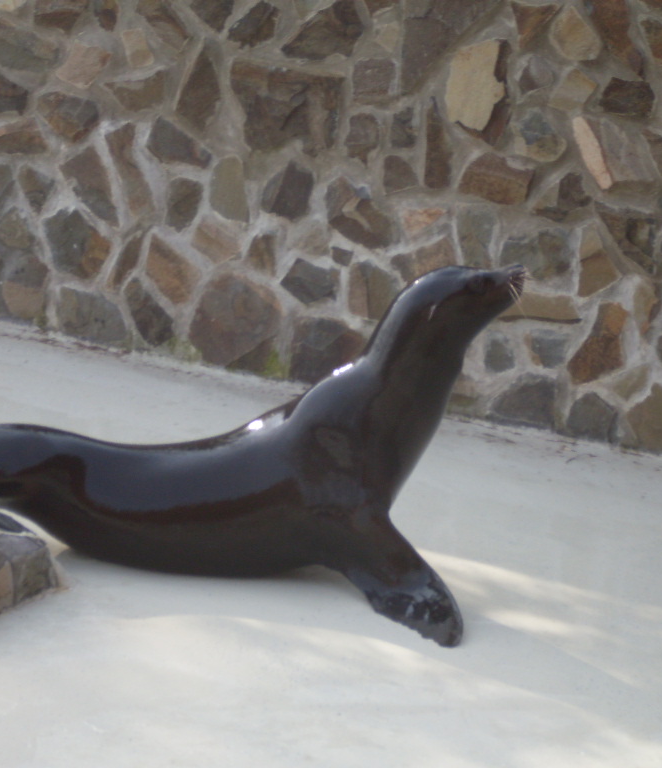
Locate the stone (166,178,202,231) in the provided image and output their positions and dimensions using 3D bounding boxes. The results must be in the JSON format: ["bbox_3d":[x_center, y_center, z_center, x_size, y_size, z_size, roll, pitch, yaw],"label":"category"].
[{"bbox_3d":[-0.403,-0.504,9.400,0.112,0.145,0.052,11,20,26],"label":"stone"}]

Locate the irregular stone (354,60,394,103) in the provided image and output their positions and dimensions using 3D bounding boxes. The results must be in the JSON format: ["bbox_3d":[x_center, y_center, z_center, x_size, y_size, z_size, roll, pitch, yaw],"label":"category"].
[{"bbox_3d":[0.118,-0.822,9.166,0.123,0.124,0.068,11,19,28],"label":"irregular stone"}]

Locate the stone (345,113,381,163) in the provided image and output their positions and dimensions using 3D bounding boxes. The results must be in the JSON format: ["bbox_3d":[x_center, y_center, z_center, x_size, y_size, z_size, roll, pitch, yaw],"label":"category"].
[{"bbox_3d":[0.086,-0.671,9.224,0.100,0.130,0.055,11,19,28],"label":"stone"}]

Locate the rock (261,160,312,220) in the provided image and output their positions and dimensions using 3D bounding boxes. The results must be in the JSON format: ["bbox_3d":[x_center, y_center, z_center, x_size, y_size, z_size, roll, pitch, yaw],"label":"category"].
[{"bbox_3d":[-0.106,-0.546,9.402,0.179,0.182,0.090,11,20,33],"label":"rock"}]

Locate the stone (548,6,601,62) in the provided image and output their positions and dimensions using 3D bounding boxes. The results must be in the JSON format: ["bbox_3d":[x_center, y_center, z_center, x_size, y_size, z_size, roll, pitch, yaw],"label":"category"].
[{"bbox_3d":[0.640,-0.920,8.829,0.146,0.145,0.080,11,19,28],"label":"stone"}]

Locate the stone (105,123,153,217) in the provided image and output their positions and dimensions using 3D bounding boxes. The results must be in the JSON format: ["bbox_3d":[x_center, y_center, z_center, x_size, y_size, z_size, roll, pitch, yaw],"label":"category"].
[{"bbox_3d":[-0.554,-0.606,9.460,0.152,0.262,0.071,11,20,26],"label":"stone"}]

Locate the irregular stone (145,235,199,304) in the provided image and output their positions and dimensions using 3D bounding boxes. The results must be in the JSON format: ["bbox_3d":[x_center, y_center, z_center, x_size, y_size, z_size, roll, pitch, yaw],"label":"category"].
[{"bbox_3d":[-0.439,-0.329,9.705,0.192,0.195,0.090,11,20,33],"label":"irregular stone"}]

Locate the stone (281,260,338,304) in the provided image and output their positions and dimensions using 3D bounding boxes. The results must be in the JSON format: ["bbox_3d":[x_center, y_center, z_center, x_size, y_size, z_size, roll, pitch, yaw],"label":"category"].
[{"bbox_3d":[-0.060,-0.286,9.421,0.168,0.127,0.070,11,19,28],"label":"stone"}]

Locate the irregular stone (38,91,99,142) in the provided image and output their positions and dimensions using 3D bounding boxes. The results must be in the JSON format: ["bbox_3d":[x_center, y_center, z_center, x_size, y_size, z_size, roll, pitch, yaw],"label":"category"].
[{"bbox_3d":[-0.741,-0.777,9.783,0.231,0.144,0.090,11,20,33],"label":"irregular stone"}]

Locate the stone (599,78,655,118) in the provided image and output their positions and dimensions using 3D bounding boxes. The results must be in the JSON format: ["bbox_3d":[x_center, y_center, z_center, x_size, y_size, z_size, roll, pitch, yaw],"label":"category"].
[{"bbox_3d":[0.766,-0.737,8.674,0.145,0.101,0.050,11,20,26],"label":"stone"}]

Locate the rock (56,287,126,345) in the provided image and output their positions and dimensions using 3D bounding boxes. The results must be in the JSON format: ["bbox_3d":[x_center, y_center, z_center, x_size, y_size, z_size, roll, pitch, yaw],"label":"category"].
[{"bbox_3d":[-0.681,-0.200,9.794,0.241,0.156,0.097,11,23,28],"label":"rock"}]

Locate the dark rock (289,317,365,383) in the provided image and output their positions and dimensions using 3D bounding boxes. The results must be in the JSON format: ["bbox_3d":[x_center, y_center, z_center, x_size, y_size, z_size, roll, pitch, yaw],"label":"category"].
[{"bbox_3d":[0.008,-0.094,9.459,0.262,0.209,0.090,11,20,33],"label":"dark rock"}]

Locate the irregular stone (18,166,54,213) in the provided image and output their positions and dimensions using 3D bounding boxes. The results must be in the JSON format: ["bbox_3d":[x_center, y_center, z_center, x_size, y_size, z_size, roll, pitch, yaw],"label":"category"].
[{"bbox_3d":[-0.861,-0.567,9.822,0.113,0.133,0.062,11,19,28],"label":"irregular stone"}]

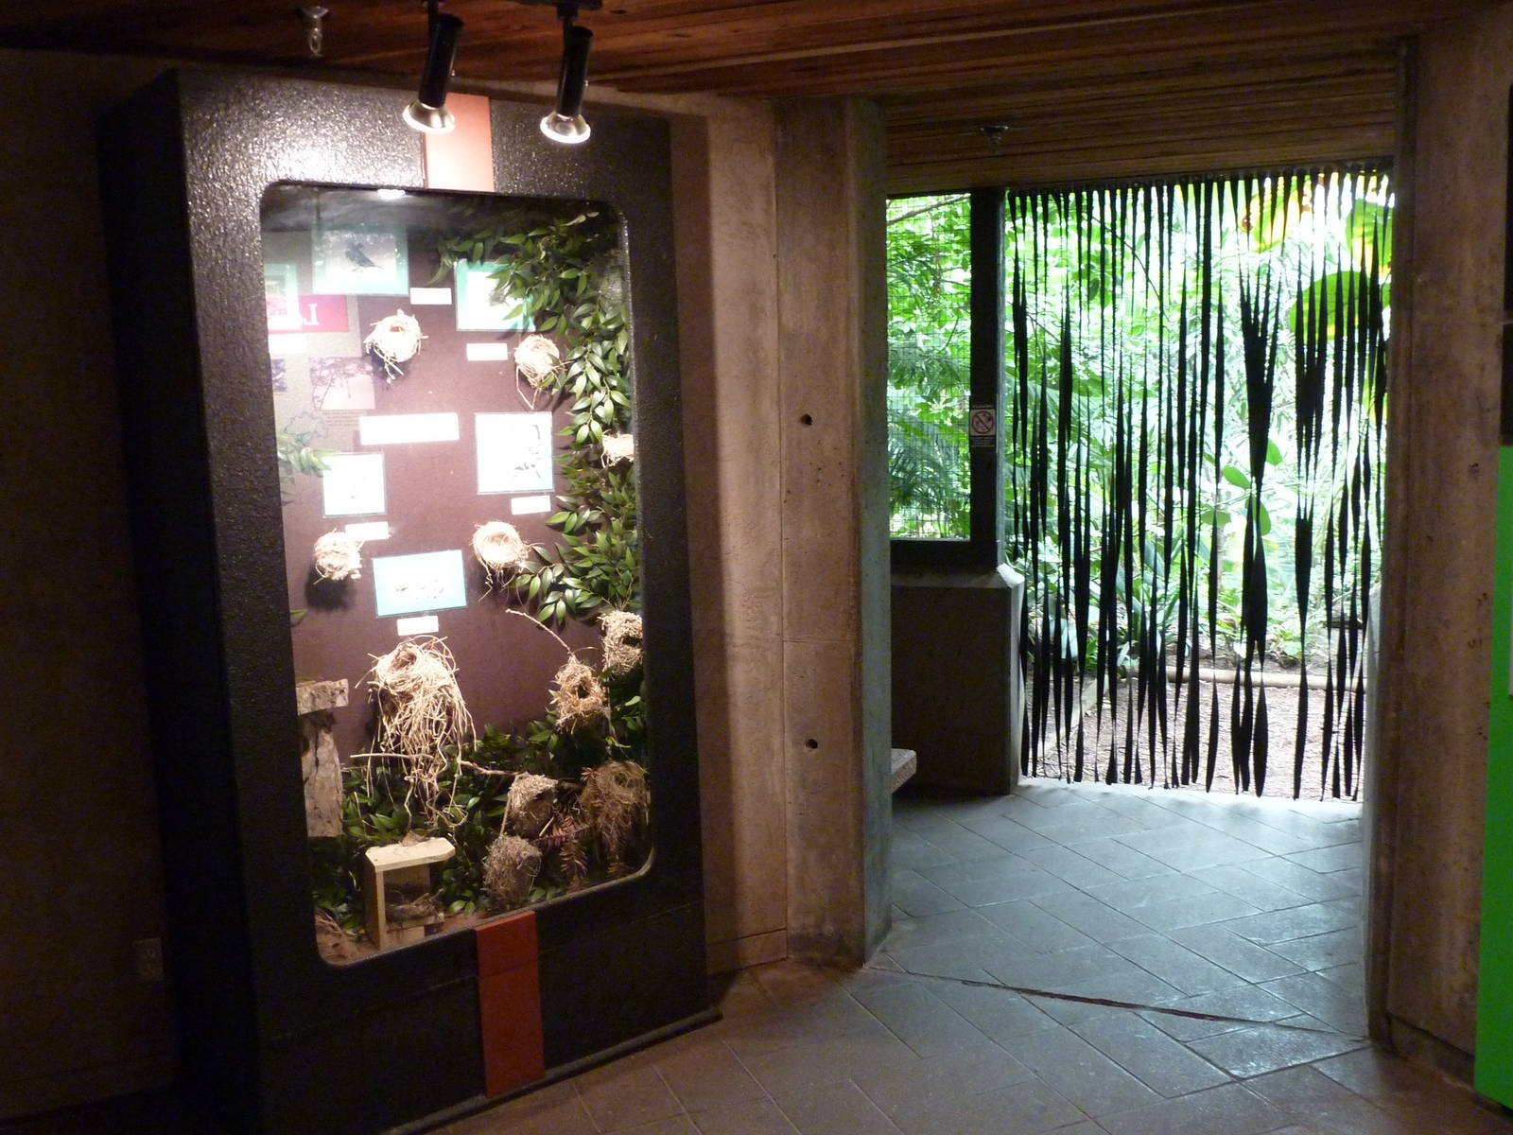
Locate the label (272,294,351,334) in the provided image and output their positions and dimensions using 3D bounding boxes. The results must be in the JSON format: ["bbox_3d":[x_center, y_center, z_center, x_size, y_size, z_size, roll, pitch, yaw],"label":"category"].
[{"bbox_3d":[-1.086,-0.619,3.207,0.187,0.093,0.012,-7,9,-35],"label":"label"}]

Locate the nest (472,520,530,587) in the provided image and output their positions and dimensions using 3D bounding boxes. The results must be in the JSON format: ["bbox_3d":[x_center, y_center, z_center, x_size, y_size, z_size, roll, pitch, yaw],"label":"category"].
[{"bbox_3d":[-0.696,-0.037,3.572,0.153,0.173,0.139,-7,9,-35],"label":"nest"}]

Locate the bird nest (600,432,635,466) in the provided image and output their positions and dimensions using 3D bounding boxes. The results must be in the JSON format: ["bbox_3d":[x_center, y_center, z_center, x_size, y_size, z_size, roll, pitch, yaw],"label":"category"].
[{"bbox_3d":[-0.389,-0.339,3.765,0.112,0.095,0.102,-2,7,0],"label":"bird nest"}]

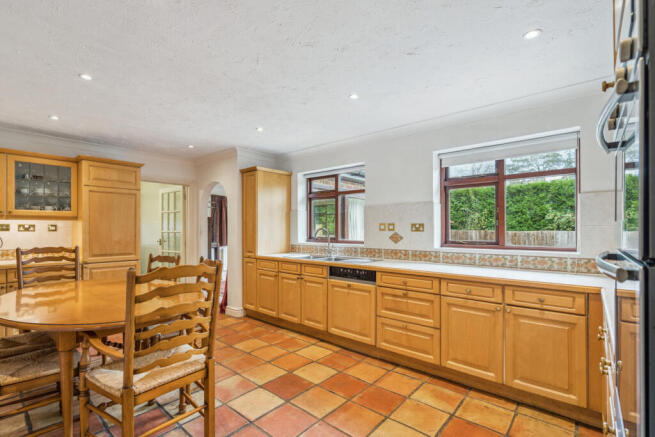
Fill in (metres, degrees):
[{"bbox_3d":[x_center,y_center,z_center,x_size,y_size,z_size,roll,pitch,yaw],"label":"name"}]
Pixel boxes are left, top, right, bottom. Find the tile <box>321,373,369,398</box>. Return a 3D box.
[{"bbox_3d":[0.139,1.339,2.326,0.305,0.018,0.305,-2,-4,40],"label":"tile"}]

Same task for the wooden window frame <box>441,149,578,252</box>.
[{"bbox_3d":[1.714,-0.196,2.866,1.160,1.000,0.080,-2,-3,40],"label":"wooden window frame"}]

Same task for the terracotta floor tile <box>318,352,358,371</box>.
[{"bbox_3d":[0.098,1.386,2.806,0.300,0.015,0.300,-3,-5,41],"label":"terracotta floor tile"}]

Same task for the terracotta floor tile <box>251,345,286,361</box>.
[{"bbox_3d":[-0.571,1.365,2.945,0.302,0.014,0.302,-2,-3,40],"label":"terracotta floor tile"}]

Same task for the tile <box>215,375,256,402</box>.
[{"bbox_3d":[-0.741,1.326,2.263,0.305,0.018,0.305,-2,-4,40],"label":"tile"}]

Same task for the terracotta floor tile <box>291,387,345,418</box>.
[{"bbox_3d":[-0.060,1.324,2.098,0.305,0.018,0.305,-2,-4,40],"label":"terracotta floor tile"}]

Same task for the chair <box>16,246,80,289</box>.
[{"bbox_3d":[-2.482,0.797,2.687,0.500,1.050,0.490,-1,-4,25],"label":"chair"}]

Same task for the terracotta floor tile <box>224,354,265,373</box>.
[{"bbox_3d":[-0.791,1.377,2.748,0.300,0.015,0.300,-3,-5,41],"label":"terracotta floor tile"}]

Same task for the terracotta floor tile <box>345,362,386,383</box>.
[{"bbox_3d":[0.340,1.374,2.599,0.300,0.015,0.300,-3,-5,41],"label":"terracotta floor tile"}]

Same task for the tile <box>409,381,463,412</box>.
[{"bbox_3d":[0.823,1.351,2.185,0.300,0.015,0.300,-3,-5,41],"label":"tile"}]

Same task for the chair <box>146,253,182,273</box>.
[{"bbox_3d":[-1.737,0.848,2.695,0.480,0.990,0.500,-2,-3,32],"label":"chair"}]

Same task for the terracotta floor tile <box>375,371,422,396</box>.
[{"bbox_3d":[0.582,1.342,2.376,0.302,0.014,0.302,-2,-3,40],"label":"terracotta floor tile"}]

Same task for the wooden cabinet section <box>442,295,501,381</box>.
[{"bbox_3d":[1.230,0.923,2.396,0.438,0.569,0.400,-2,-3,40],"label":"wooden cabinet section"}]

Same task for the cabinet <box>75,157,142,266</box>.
[{"bbox_3d":[-2.892,-0.085,3.786,0.600,1.260,0.630,-2,-3,40],"label":"cabinet"}]

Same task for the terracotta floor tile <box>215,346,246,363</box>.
[{"bbox_3d":[-1.033,1.388,2.955,0.300,0.015,0.300,-3,-5,41],"label":"terracotta floor tile"}]

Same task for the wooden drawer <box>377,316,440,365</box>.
[{"bbox_3d":[0.862,1.078,2.773,0.600,0.290,0.500,-2,-4,40],"label":"wooden drawer"}]

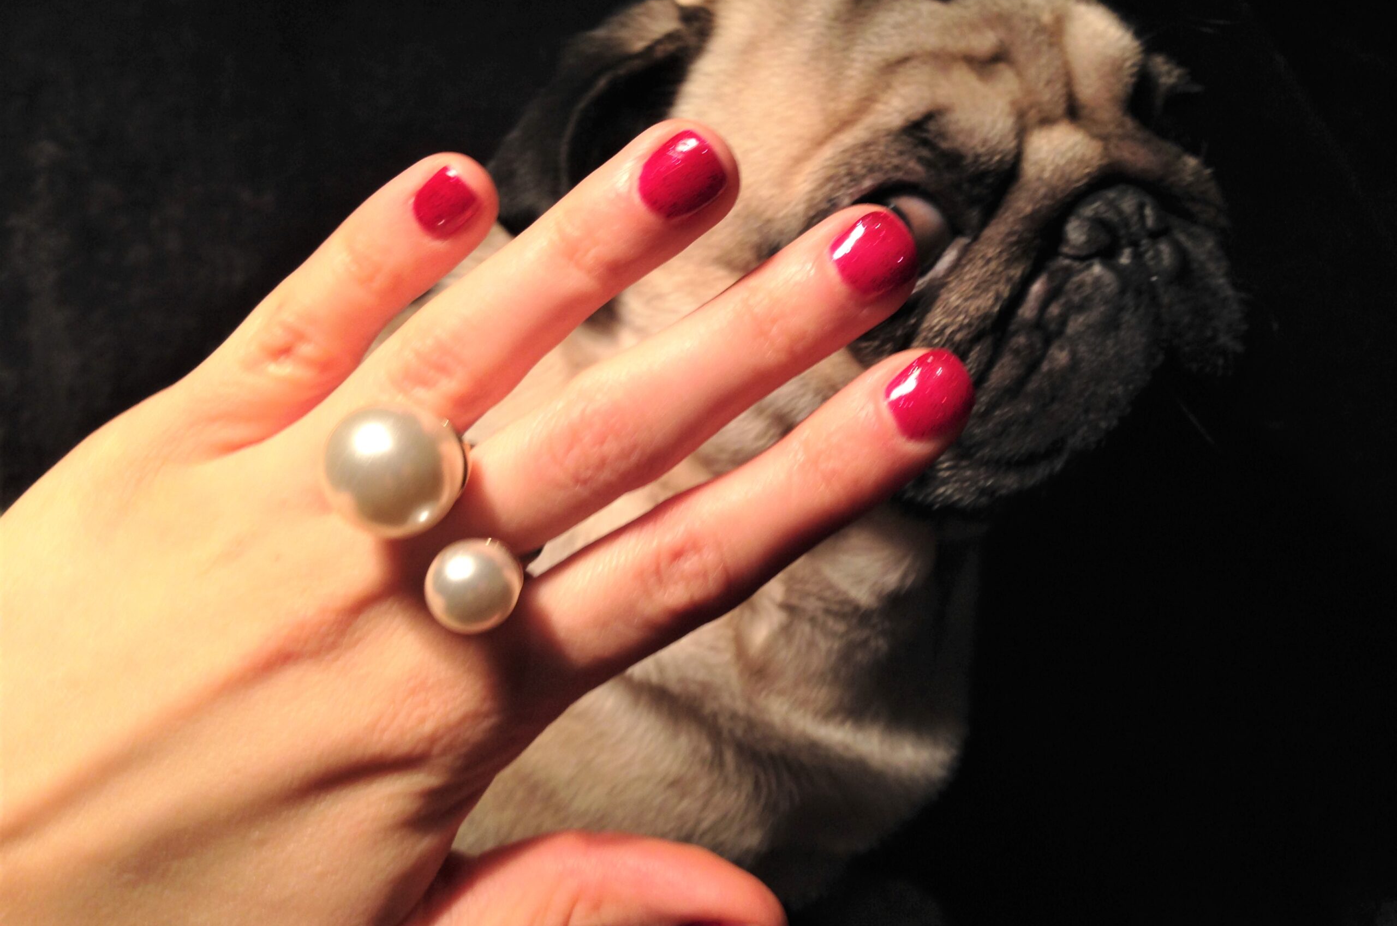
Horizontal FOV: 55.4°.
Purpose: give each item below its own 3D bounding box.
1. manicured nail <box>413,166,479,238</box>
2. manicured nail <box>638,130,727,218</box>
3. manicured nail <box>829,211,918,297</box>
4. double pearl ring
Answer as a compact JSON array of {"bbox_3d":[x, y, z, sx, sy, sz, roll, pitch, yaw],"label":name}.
[{"bbox_3d":[-0.036,-0.037,0.189,0.009,0.008,0.003,-40,0,-17],"label":"manicured nail"},{"bbox_3d":[-0.002,-0.041,0.188,0.012,0.010,0.004,-38,0,-17],"label":"manicured nail"},{"bbox_3d":[0.025,-0.030,0.190,0.012,0.011,0.004,-34,0,-17],"label":"manicured nail"},{"bbox_3d":[-0.035,0.006,0.185,0.019,0.034,0.030,-33,0,25],"label":"double pearl ring"}]

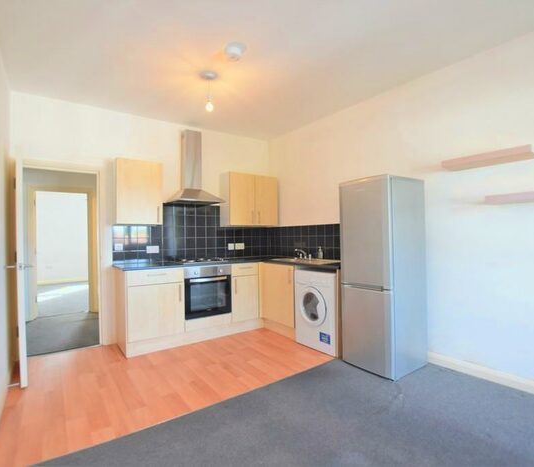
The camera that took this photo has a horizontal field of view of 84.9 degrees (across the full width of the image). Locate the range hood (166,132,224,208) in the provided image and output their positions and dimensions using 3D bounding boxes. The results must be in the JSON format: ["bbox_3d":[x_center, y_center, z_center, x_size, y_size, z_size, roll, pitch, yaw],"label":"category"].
[{"bbox_3d":[-0.904,-0.851,3.706,0.597,0.946,0.496,-1,0,-34],"label":"range hood"}]

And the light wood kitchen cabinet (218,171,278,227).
[{"bbox_3d":[-0.247,-0.465,4.238,0.794,0.719,0.324,-1,0,-34],"label":"light wood kitchen cabinet"}]

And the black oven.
[{"bbox_3d":[-0.845,0.691,3.714,0.600,0.605,0.550,-1,0,-36],"label":"black oven"}]

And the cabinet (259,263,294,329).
[{"bbox_3d":[0.351,0.755,3.831,0.580,0.745,0.670,-1,0,-36],"label":"cabinet"}]

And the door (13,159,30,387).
[{"bbox_3d":[-2.304,0.336,2.742,0.043,1.940,0.750,-1,0,-40],"label":"door"}]

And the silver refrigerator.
[{"bbox_3d":[1.126,0.378,2.832,0.585,1.740,0.545,-1,0,-36],"label":"silver refrigerator"}]

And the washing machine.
[{"bbox_3d":[0.733,0.829,3.328,0.550,0.850,0.585,-1,0,-36],"label":"washing machine"}]

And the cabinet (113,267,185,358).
[{"bbox_3d":[-1.371,0.845,3.409,0.612,0.885,0.620,-1,0,-36],"label":"cabinet"}]

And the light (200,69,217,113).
[{"bbox_3d":[-0.532,-1.290,2.694,0.159,0.357,0.159,-1,0,0],"label":"light"}]

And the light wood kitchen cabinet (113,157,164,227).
[{"bbox_3d":[-1.505,-0.457,3.405,0.491,0.719,0.324,-1,0,-34],"label":"light wood kitchen cabinet"}]

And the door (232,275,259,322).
[{"bbox_3d":[-0.266,0.823,3.706,0.359,0.572,0.022,-1,0,-34],"label":"door"}]

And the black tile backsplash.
[{"bbox_3d":[-0.421,-0.021,3.450,2.327,0.754,1.494,-1,0,-35],"label":"black tile backsplash"}]

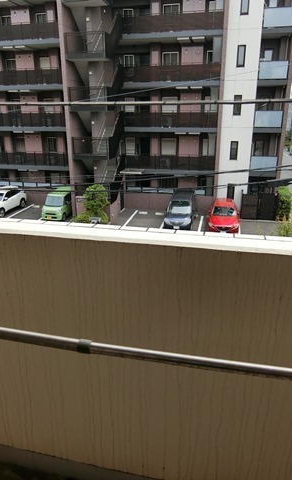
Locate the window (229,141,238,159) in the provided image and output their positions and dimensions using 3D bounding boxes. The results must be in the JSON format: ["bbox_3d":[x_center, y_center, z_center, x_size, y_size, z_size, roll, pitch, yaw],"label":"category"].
[{"bbox_3d":[6.013,-6.059,23.900,0.470,1.230,0.120,4,21,13],"label":"window"}]

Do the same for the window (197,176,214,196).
[{"bbox_3d":[4.248,-3.782,24.963,1.298,1.344,0.120,4,19,13],"label":"window"}]

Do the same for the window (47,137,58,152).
[{"bbox_3d":[-7.575,-7.653,28.458,0.820,1.220,0.120,4,21,13],"label":"window"}]

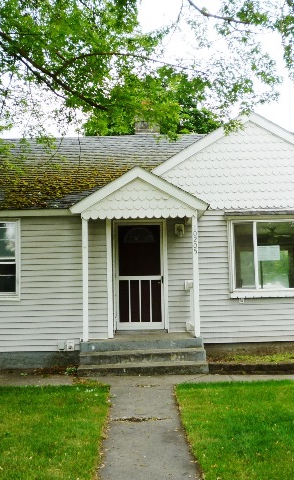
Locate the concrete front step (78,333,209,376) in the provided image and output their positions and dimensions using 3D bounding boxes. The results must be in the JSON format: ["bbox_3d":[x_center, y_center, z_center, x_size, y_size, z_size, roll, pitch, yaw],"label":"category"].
[{"bbox_3d":[-0.062,1.938,9.206,2.035,0.498,1.670,-1,-5,0],"label":"concrete front step"}]

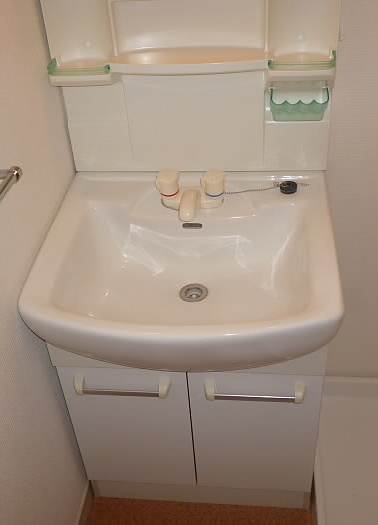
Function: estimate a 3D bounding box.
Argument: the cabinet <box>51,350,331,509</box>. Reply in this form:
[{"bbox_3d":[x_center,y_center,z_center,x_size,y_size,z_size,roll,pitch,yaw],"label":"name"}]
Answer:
[{"bbox_3d":[0.029,0.288,1.510,0.594,0.630,0.447,1,36,7],"label":"cabinet"}]

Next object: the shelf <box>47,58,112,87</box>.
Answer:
[{"bbox_3d":[-0.226,-0.417,1.220,0.137,0.052,0.090,1,36,7],"label":"shelf"}]

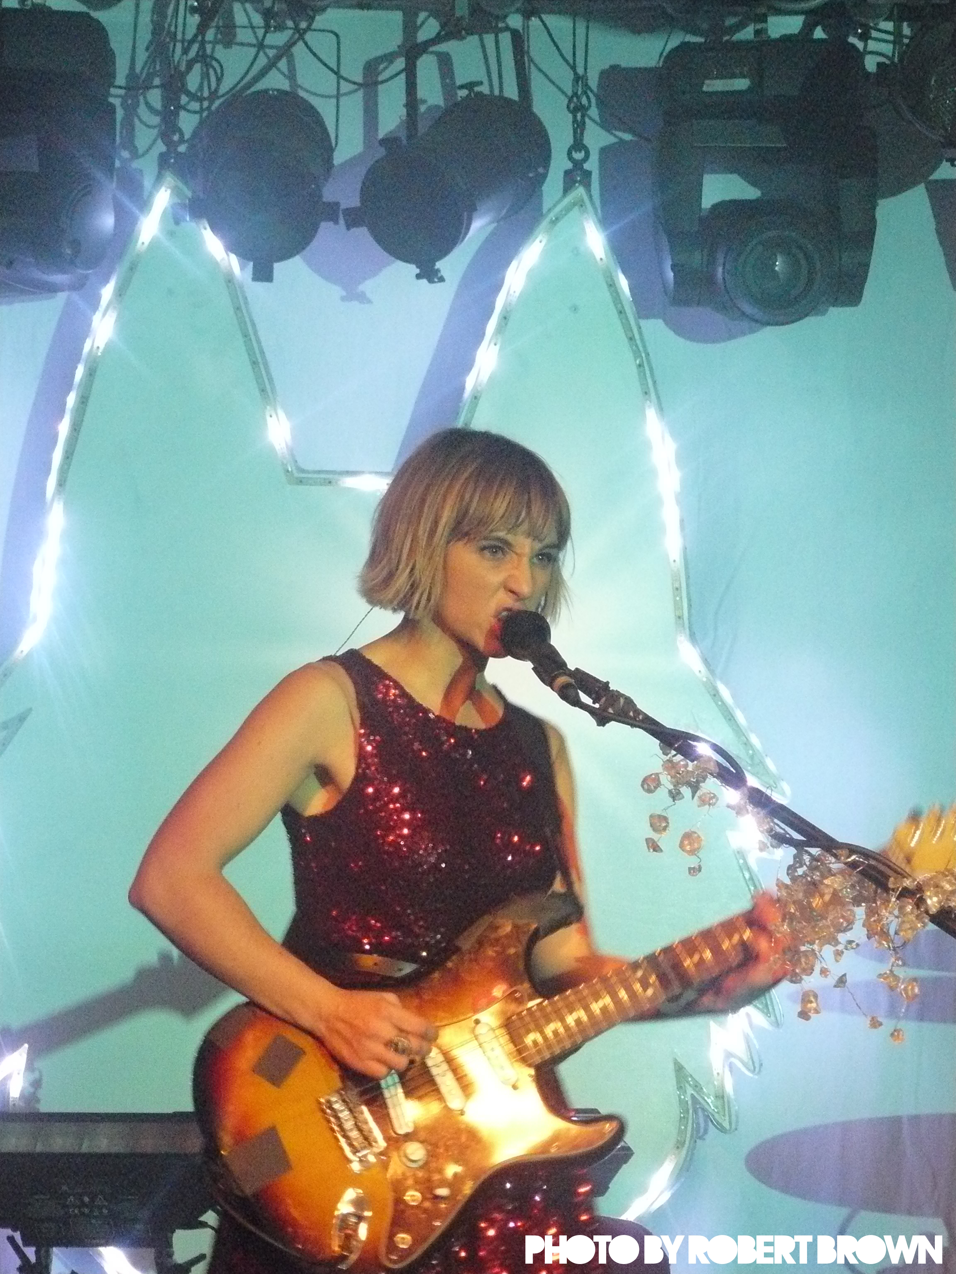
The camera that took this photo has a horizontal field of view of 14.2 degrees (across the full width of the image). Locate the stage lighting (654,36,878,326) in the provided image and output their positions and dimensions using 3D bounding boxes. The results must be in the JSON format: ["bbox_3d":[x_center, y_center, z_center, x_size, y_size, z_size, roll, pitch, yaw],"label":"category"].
[{"bbox_3d":[0.503,-0.793,6.680,0.390,0.475,0.360,0,-4,2],"label":"stage lighting"}]

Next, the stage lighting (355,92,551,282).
[{"bbox_3d":[-0.034,-0.806,6.720,0.255,0.260,0.360,-3,21,29],"label":"stage lighting"}]

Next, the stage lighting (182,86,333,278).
[{"bbox_3d":[-0.379,-0.811,6.700,0.265,0.265,0.320,0,33,-5],"label":"stage lighting"}]

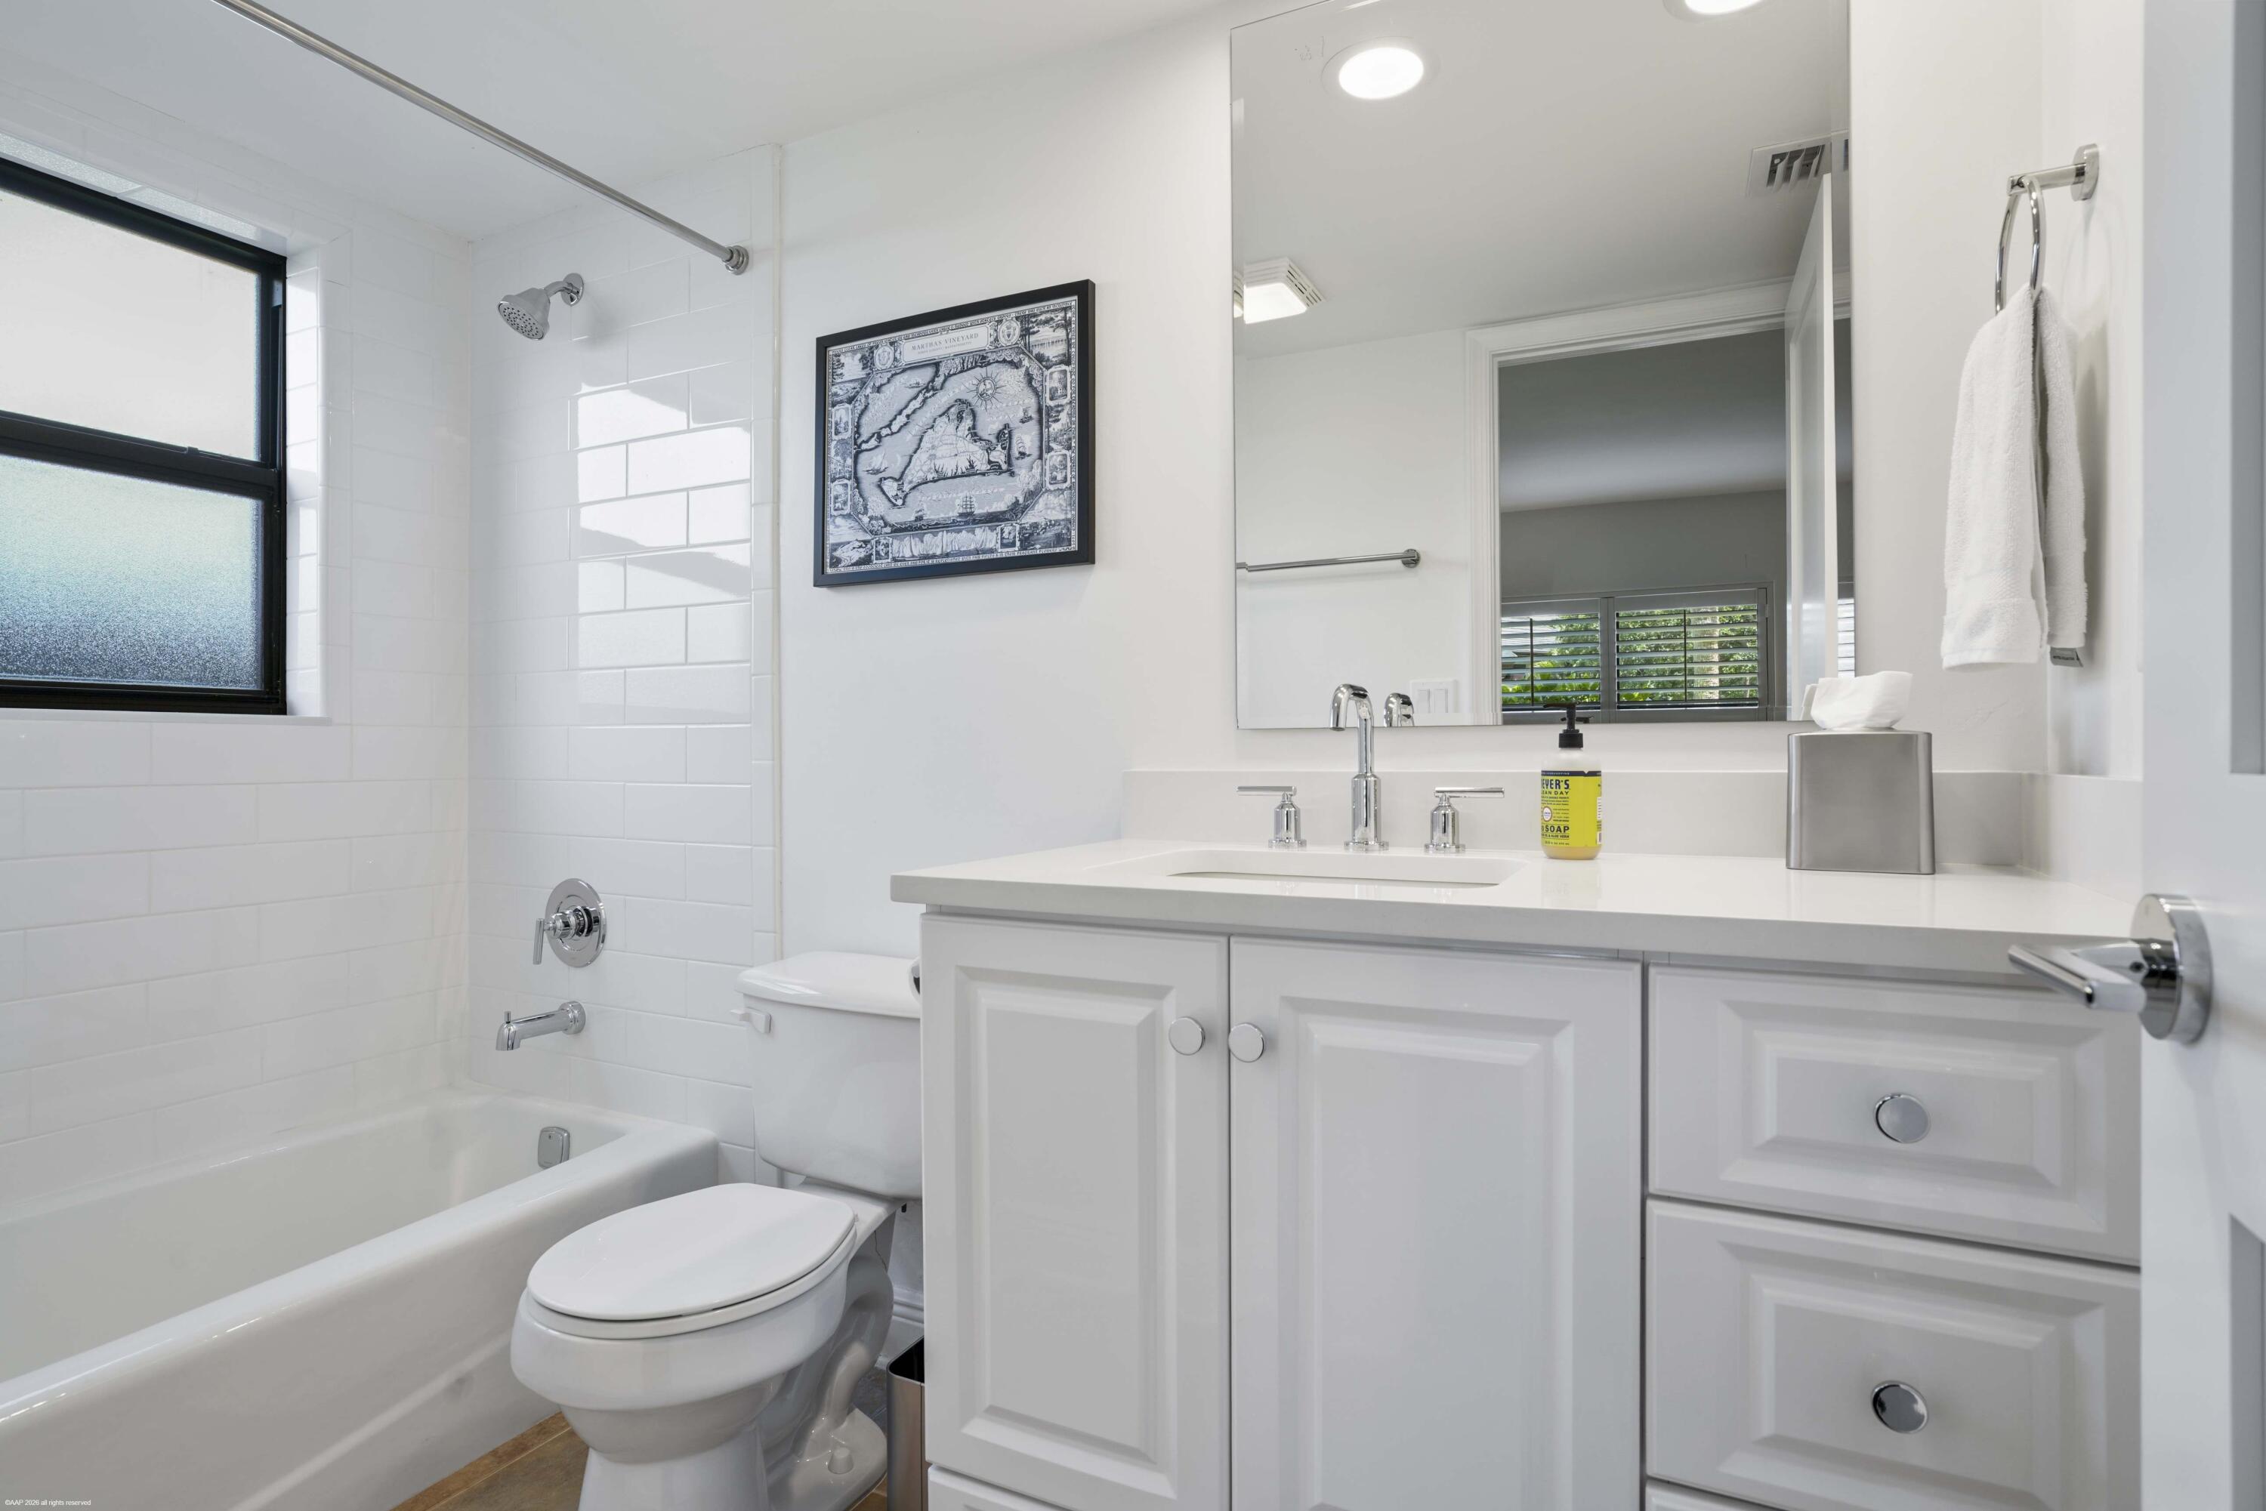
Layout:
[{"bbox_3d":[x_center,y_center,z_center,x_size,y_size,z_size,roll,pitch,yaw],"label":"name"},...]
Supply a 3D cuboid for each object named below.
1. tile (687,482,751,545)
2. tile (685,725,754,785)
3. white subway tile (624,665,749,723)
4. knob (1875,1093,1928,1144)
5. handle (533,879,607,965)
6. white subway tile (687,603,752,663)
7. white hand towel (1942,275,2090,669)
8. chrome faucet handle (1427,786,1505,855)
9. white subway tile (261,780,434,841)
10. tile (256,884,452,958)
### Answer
[{"bbox_3d":[-0.763,-0.441,2.088,0.158,0.108,0.009,0,0,26],"label":"tile"},{"bbox_3d":[-0.747,-0.001,2.056,0.158,0.106,0.010,0,0,26],"label":"tile"},{"bbox_3d":[-0.827,-0.112,2.110,0.315,0.107,0.010,0,0,26],"label":"white subway tile"},{"bbox_3d":[0.553,0.259,0.817,0.035,0.035,0.027,0,0,26],"label":"knob"},{"bbox_3d":[-1.119,0.333,2.196,0.177,0.177,0.093,0,0,26],"label":"handle"},{"bbox_3d":[-0.756,-0.221,2.082,0.157,0.108,0.009,0,0,26],"label":"white subway tile"},{"bbox_3d":[0.807,-0.243,1.045,0.074,0.314,0.211,0,0,26],"label":"white hand towel"},{"bbox_3d":[0.407,0.079,1.392,0.094,0.078,0.049,0,0,26],"label":"chrome faucet handle"},{"bbox_3d":[-1.495,0.104,2.164,0.010,0.106,0.312,0,0,26],"label":"white subway tile"},{"bbox_3d":[-1.506,0.322,2.180,0.010,0.107,0.315,0,0,26],"label":"tile"}]

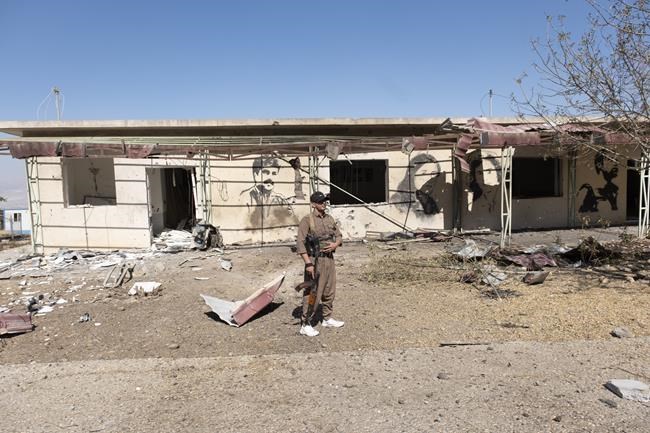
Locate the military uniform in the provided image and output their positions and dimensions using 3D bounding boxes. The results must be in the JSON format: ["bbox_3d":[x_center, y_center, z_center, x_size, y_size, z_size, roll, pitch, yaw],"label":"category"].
[{"bbox_3d":[-0.072,0.633,5.434,0.500,1.400,0.380,-3,6,-30],"label":"military uniform"}]

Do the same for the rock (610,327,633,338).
[{"bbox_3d":[3.563,1.387,5.224,0.230,0.100,0.170,2,5,24],"label":"rock"}]

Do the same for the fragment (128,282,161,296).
[{"bbox_3d":[-3.065,1.245,7.378,0.520,0.150,0.300,-1,5,0],"label":"fragment"}]

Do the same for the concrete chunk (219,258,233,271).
[{"bbox_3d":[-2.078,1.056,9.134,0.270,0.210,0.220,-1,5,0],"label":"concrete chunk"}]

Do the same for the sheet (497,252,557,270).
[{"bbox_3d":[4.347,0.953,9.351,1.150,0.250,0.680,1,5,17],"label":"sheet"}]

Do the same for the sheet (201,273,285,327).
[{"bbox_3d":[-1.172,1.150,6.208,0.760,0.500,1.020,3,6,34],"label":"sheet"}]

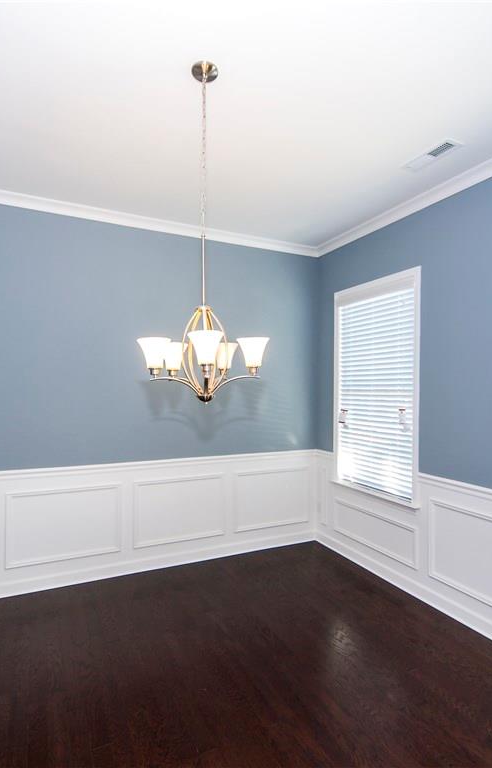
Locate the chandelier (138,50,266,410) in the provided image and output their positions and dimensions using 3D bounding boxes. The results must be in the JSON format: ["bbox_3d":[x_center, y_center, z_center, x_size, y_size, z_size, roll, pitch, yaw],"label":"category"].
[{"bbox_3d":[-0.170,-0.616,1.713,0.538,1.387,0.523,0,0,-11],"label":"chandelier"}]

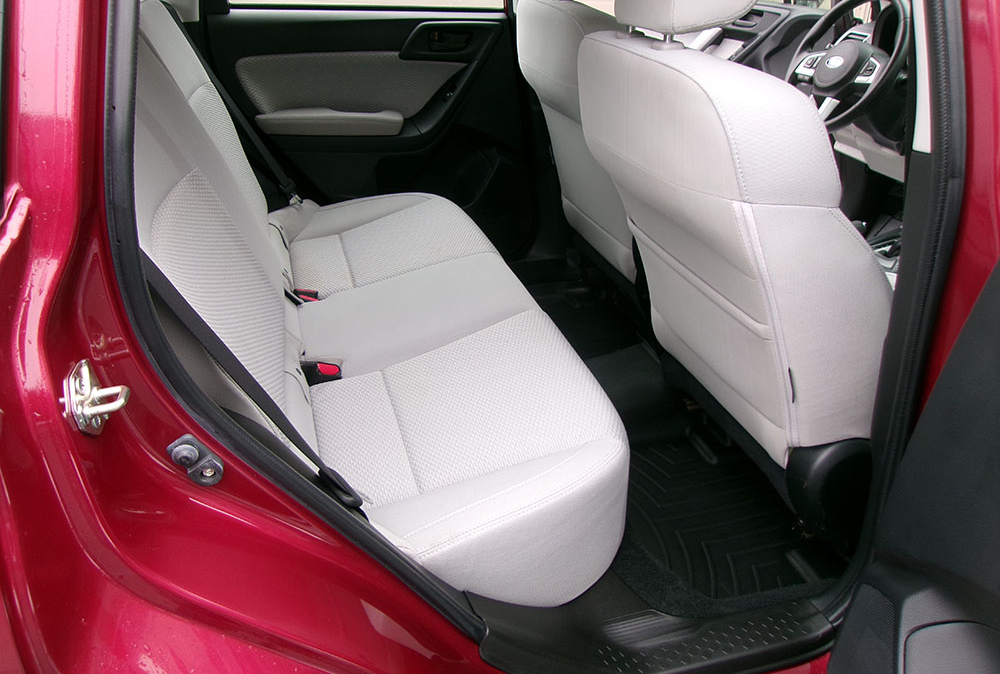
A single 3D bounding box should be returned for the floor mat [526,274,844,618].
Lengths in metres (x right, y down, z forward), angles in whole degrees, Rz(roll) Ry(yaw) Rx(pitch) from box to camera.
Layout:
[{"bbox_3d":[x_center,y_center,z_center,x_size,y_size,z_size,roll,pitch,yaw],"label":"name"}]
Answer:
[{"bbox_3d":[0.240,0.109,1.784,0.475,0.109,1.307,-6,29,-16],"label":"floor mat"}]

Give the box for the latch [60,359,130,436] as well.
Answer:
[{"bbox_3d":[-0.345,0.052,0.665,0.051,0.061,0.044,-1,28,-7],"label":"latch"}]

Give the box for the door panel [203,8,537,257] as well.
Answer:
[{"bbox_3d":[-0.308,-0.512,2.102,0.861,0.683,0.129,-6,29,-16],"label":"door panel"}]

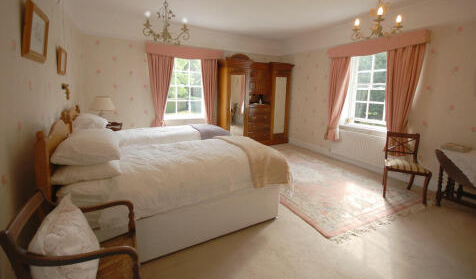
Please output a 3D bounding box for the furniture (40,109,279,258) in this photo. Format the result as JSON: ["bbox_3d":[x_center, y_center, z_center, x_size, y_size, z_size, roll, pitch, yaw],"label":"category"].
[{"bbox_3d":[-0.597,0.333,2.157,1.937,1.212,0.943,-5,12,-27],"label":"furniture"}]

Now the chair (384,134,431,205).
[{"bbox_3d":[2.378,0.400,2.782,0.447,0.854,0.467,4,11,20],"label":"chair"}]

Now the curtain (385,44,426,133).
[{"bbox_3d":[2.550,-0.602,3.103,0.159,1.668,0.467,-5,12,-27],"label":"curtain"}]

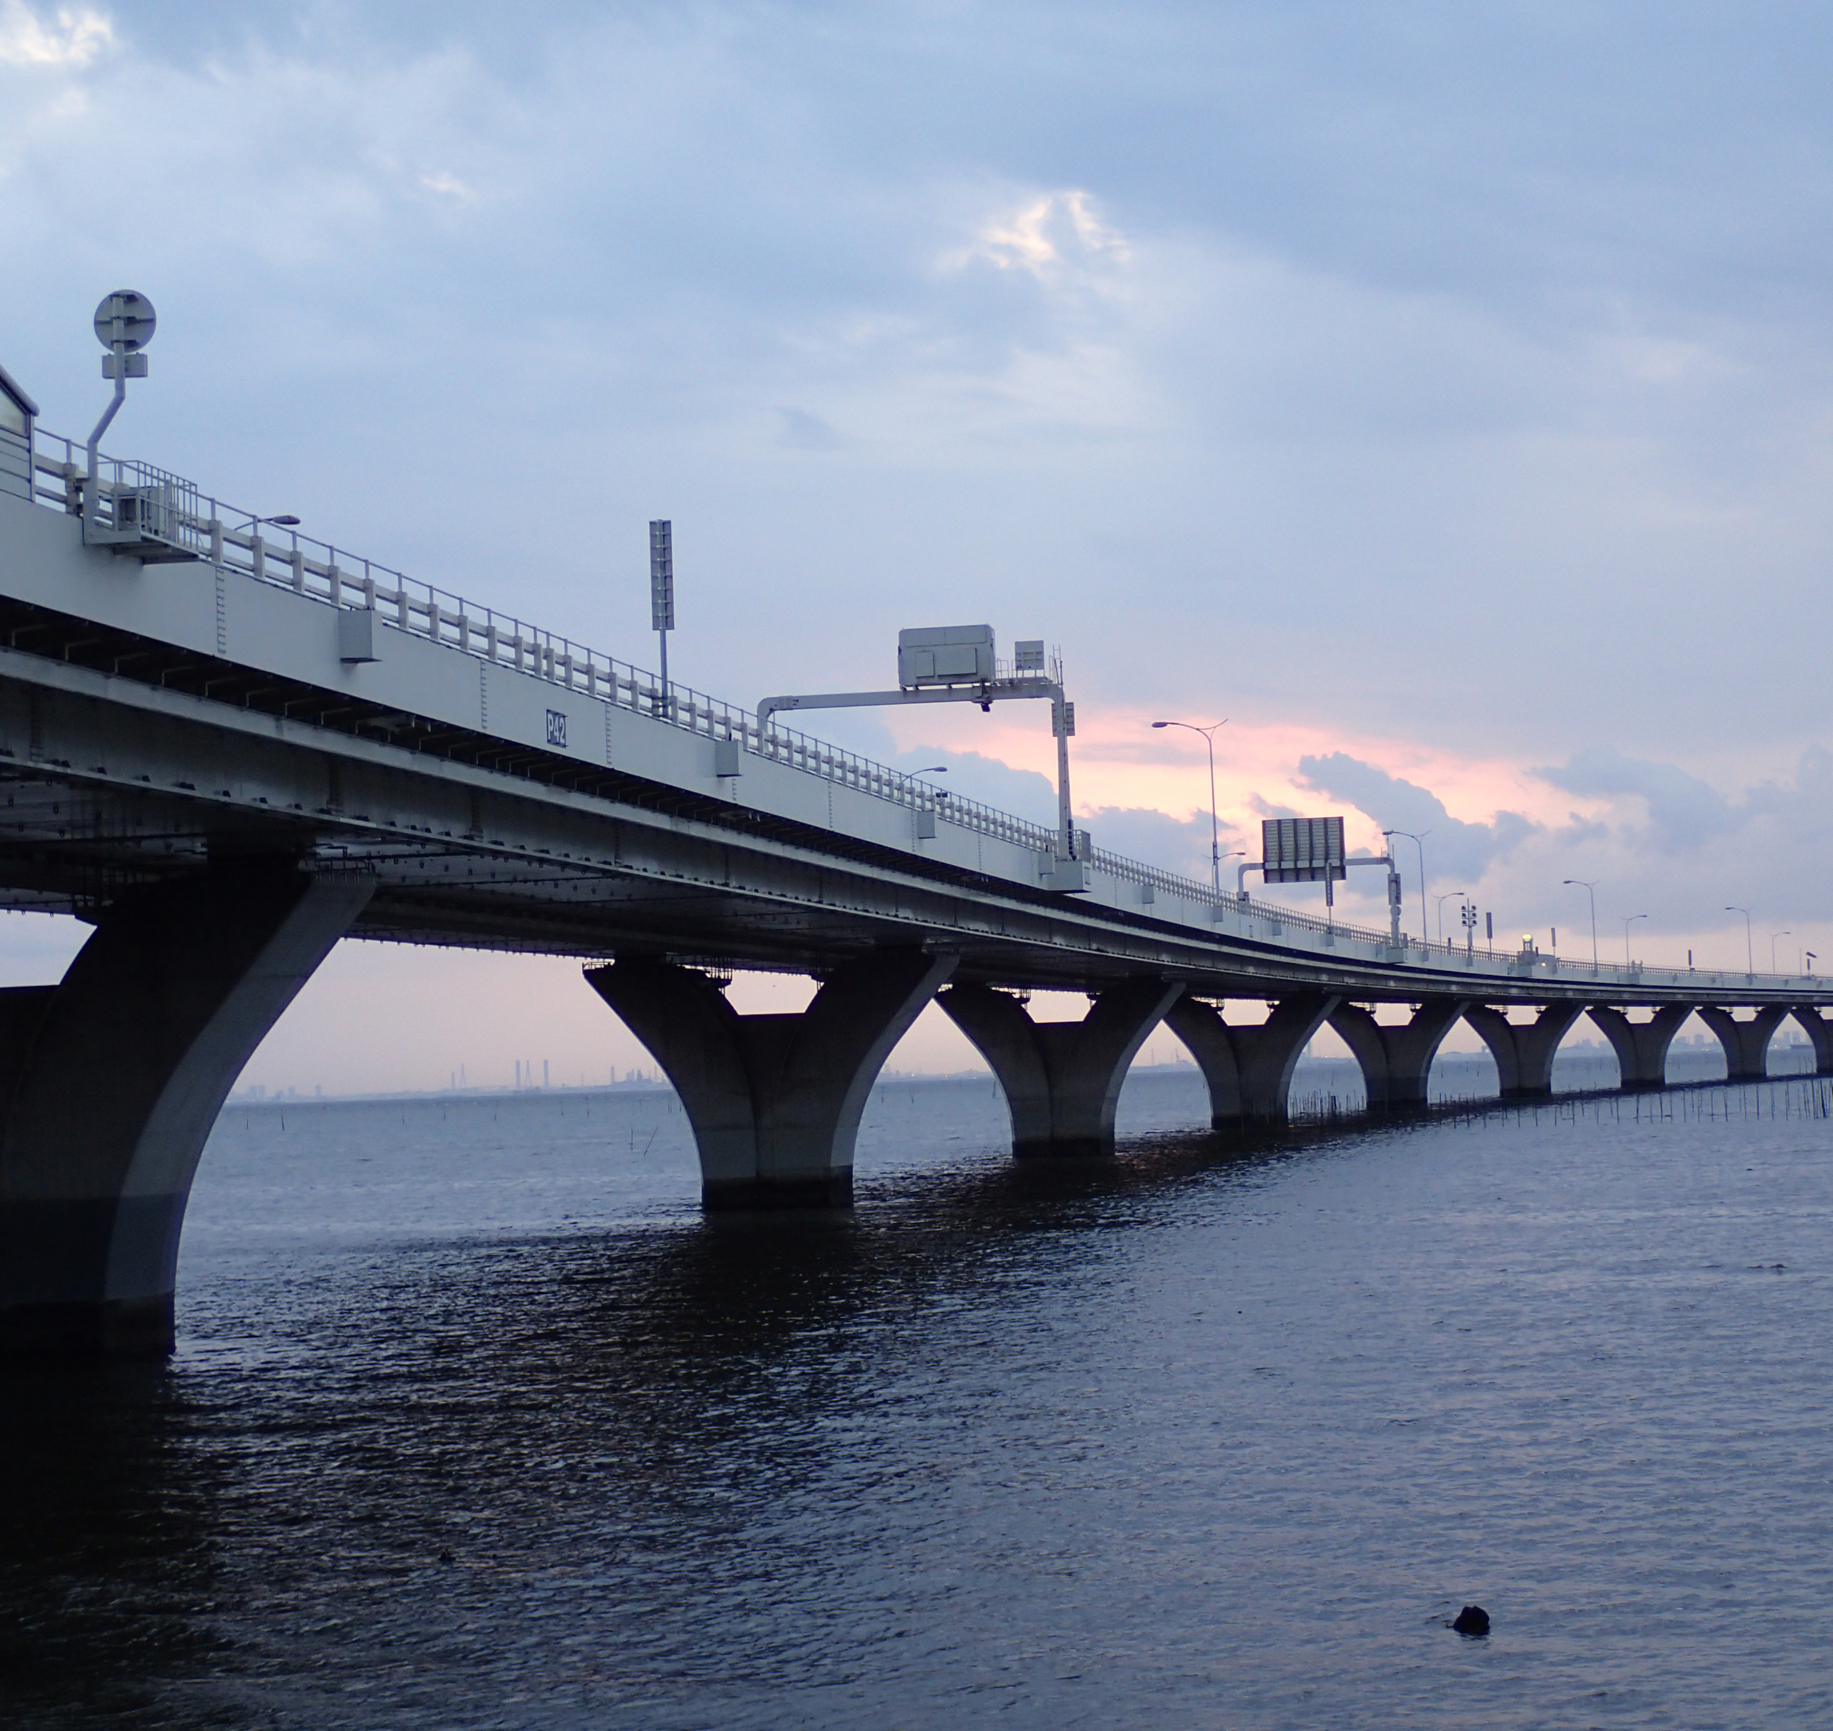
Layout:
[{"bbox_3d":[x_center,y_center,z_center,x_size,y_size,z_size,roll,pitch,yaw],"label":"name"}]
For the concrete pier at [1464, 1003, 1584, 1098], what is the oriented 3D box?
[{"bbox_3d":[75.513,23.227,471.656,15.600,11.247,4.300,-3,-3,20],"label":"concrete pier"}]

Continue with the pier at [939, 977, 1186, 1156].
[{"bbox_3d":[9.230,13.041,241.311,15.600,10.715,4.300,-3,-3,12],"label":"pier"}]

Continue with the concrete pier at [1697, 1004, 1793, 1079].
[{"bbox_3d":[135.431,29.133,619.901,15.600,11.668,4.300,-3,-3,23],"label":"concrete pier"}]

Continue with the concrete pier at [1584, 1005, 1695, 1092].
[{"bbox_3d":[104.309,26.245,546.242,15.600,11.462,4.300,-3,-3,22],"label":"concrete pier"}]

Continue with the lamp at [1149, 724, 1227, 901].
[{"bbox_3d":[16.584,-3.165,227.926,4.487,10.790,0.450,-3,-3,12],"label":"lamp"}]

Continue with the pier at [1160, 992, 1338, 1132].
[{"bbox_3d":[27.873,16.627,319.063,15.600,10.864,4.300,-3,-3,15],"label":"pier"}]

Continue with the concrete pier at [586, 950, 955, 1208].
[{"bbox_3d":[-6.069,9.335,162.970,15.600,10.505,4.300,-3,-3,10],"label":"concrete pier"}]

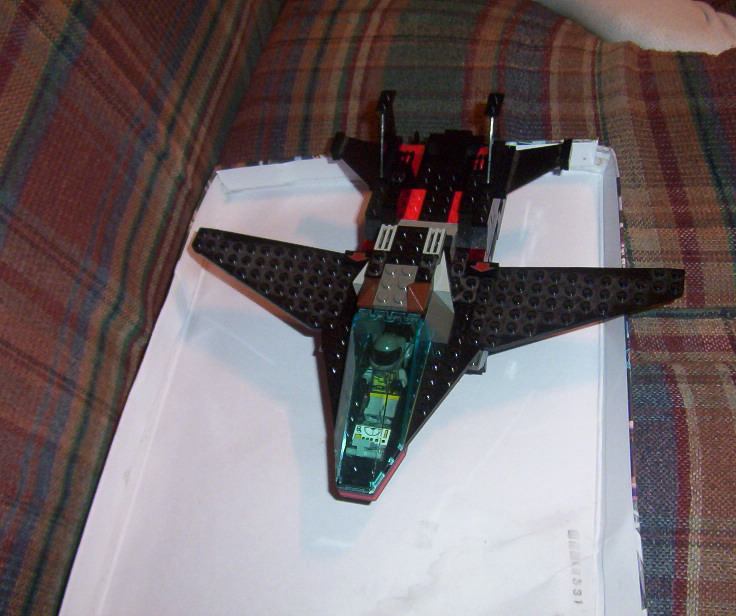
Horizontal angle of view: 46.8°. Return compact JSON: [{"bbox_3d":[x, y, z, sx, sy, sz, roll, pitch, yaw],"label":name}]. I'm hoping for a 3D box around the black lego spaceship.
[{"bbox_3d":[0.022,-0.011,0.418,0.255,0.074,0.215,6,57,17],"label":"black lego spaceship"}]

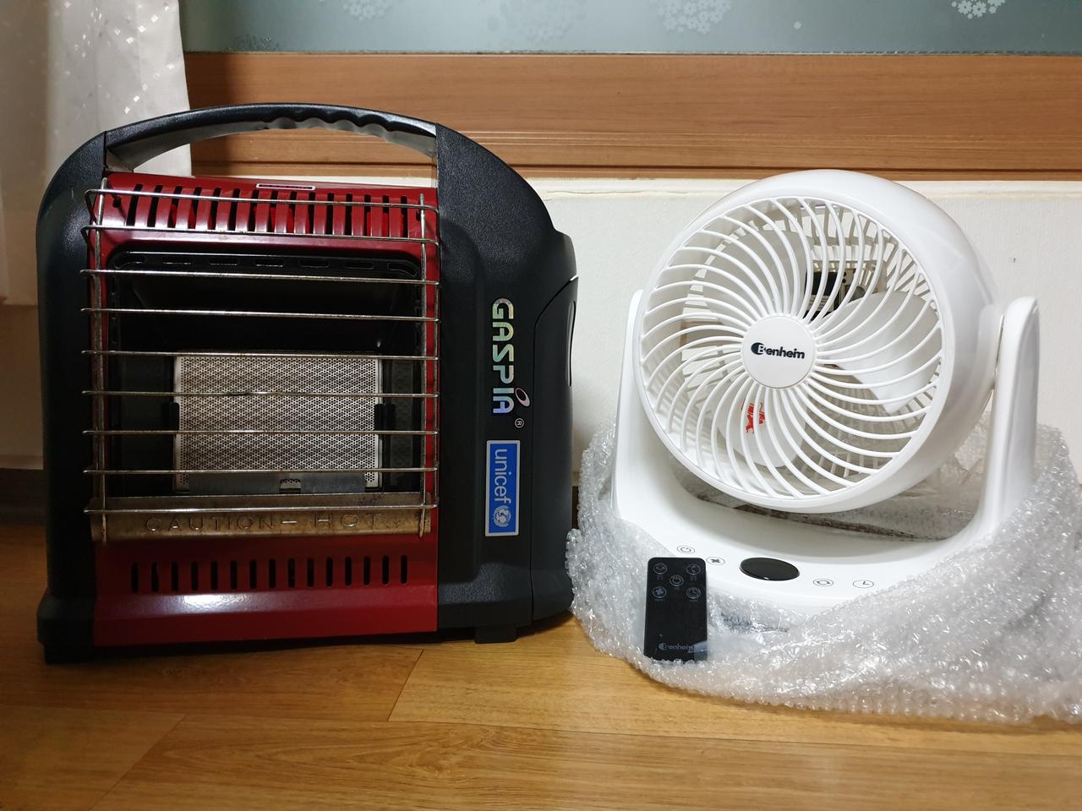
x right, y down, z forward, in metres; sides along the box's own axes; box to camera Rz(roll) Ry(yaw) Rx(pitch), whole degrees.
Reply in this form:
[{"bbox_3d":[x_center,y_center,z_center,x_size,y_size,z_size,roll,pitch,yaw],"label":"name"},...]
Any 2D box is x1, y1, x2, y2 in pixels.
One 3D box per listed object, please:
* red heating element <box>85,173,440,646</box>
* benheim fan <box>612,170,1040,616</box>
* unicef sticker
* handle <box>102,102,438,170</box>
[{"bbox_3d":[-0.173,-0.001,0.529,0.212,0.297,0.075,0,5,-10],"label":"red heating element"},{"bbox_3d":[0.200,-0.013,0.643,0.312,0.325,0.240,8,9,29],"label":"benheim fan"},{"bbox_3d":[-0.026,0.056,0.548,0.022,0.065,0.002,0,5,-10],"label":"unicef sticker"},{"bbox_3d":[-0.183,-0.194,0.579,0.212,0.047,0.075,0,5,-10],"label":"handle"}]

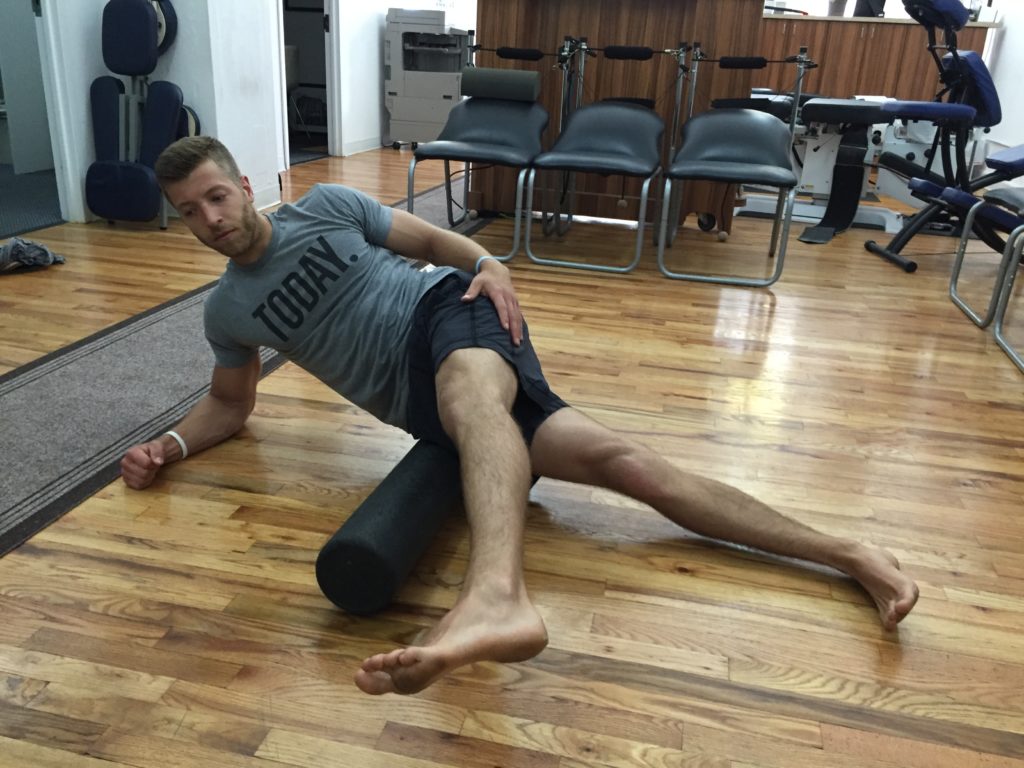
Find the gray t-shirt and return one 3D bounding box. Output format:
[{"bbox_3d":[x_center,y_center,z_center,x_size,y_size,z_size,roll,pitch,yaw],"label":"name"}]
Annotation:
[{"bbox_3d":[-0.415,-0.175,2.070,0.610,0.490,0.260,31,3,15],"label":"gray t-shirt"}]

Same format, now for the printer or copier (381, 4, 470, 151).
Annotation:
[{"bbox_3d":[-0.662,-2.554,7.269,0.690,1.100,0.580,6,23,7],"label":"printer or copier"}]

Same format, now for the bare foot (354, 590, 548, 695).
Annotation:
[{"bbox_3d":[-0.084,0.375,1.230,0.265,0.100,0.115,-10,52,0],"label":"bare foot"}]

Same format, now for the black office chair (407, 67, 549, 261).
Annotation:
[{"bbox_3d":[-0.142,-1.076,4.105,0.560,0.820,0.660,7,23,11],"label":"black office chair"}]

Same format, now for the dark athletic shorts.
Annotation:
[{"bbox_3d":[-0.080,-0.023,1.822,0.410,0.360,0.430,36,16,24],"label":"dark athletic shorts"}]

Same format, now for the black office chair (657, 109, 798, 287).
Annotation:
[{"bbox_3d":[0.965,-0.875,3.927,0.550,0.690,0.650,7,23,9],"label":"black office chair"}]

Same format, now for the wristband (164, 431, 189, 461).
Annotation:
[{"bbox_3d":[-0.795,0.148,2.022,0.062,0.068,0.013,15,25,28],"label":"wristband"}]

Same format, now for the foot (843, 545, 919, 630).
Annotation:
[{"bbox_3d":[0.686,0.371,1.629,0.120,0.090,0.235,10,28,10],"label":"foot"}]

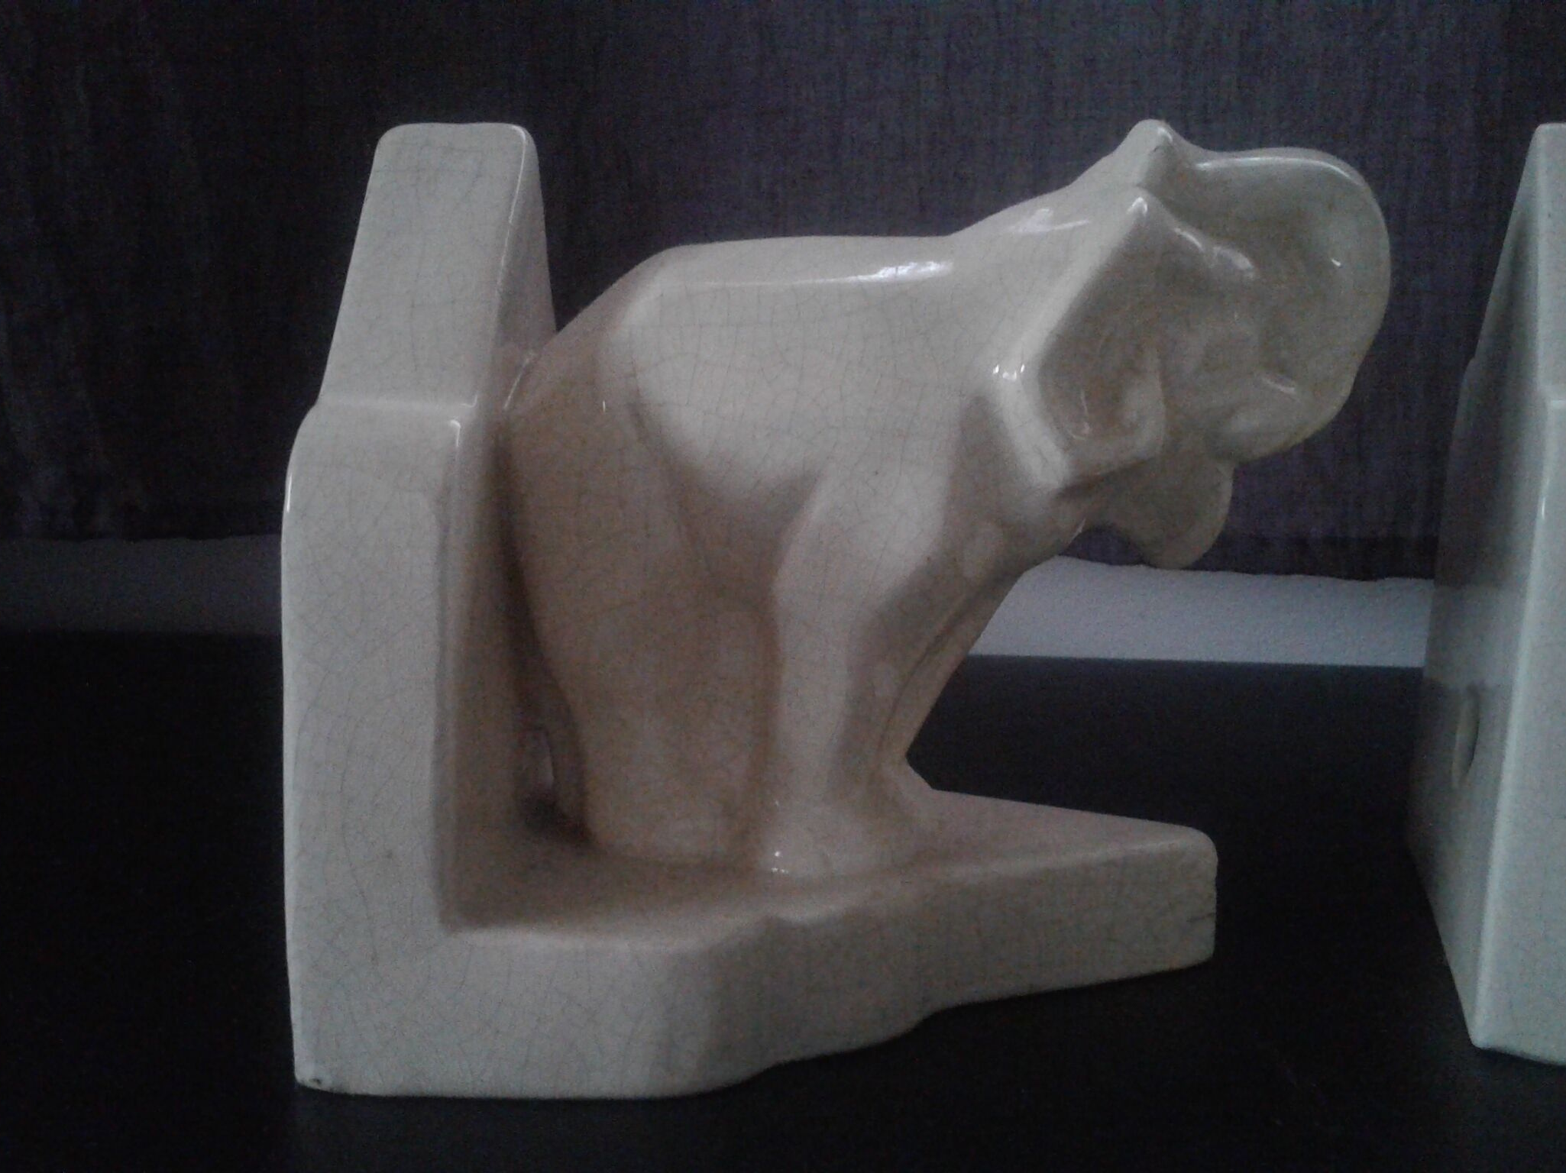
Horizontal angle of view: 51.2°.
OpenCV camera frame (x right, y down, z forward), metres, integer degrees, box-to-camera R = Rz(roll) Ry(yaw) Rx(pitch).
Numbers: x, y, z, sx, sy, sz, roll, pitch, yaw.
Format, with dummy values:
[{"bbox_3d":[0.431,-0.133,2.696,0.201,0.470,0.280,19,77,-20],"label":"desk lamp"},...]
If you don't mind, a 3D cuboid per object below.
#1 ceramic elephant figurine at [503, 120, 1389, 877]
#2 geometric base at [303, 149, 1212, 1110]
[{"bbox_3d":[0.028,-0.019,0.315,0.166,0.139,0.068,1,11,4],"label":"ceramic elephant figurine"},{"bbox_3d":[0.004,-0.005,0.319,0.170,0.165,0.118,1,11,4],"label":"geometric base"}]

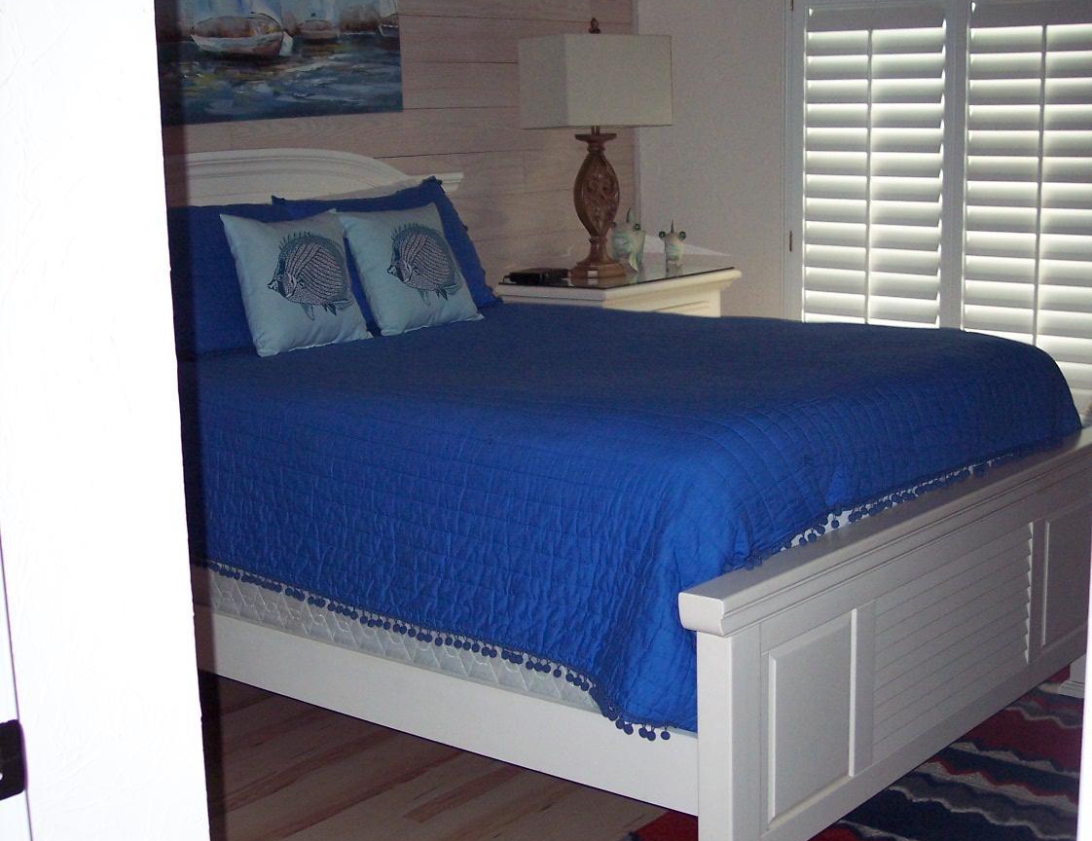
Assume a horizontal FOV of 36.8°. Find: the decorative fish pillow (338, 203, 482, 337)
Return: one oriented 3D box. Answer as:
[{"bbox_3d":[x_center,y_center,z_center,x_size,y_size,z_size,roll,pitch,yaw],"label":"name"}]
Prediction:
[{"bbox_3d":[-0.357,-0.412,4.400,0.140,0.375,0.395,-32,-12,39],"label":"decorative fish pillow"}]

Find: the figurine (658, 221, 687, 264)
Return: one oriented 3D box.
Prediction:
[{"bbox_3d":[0.438,-0.610,5.678,0.099,0.156,0.090,-1,11,4],"label":"figurine"}]

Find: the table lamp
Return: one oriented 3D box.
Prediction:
[{"bbox_3d":[0.175,-0.882,5.340,0.465,0.826,0.230,-11,14,-41],"label":"table lamp"}]

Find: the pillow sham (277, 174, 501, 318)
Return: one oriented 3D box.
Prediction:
[{"bbox_3d":[-0.437,-0.479,4.578,0.170,0.425,0.690,-28,-9,40],"label":"pillow sham"}]

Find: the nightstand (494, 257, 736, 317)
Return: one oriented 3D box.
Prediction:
[{"bbox_3d":[0.261,-0.063,5.497,0.422,0.846,0.786,7,14,39],"label":"nightstand"}]

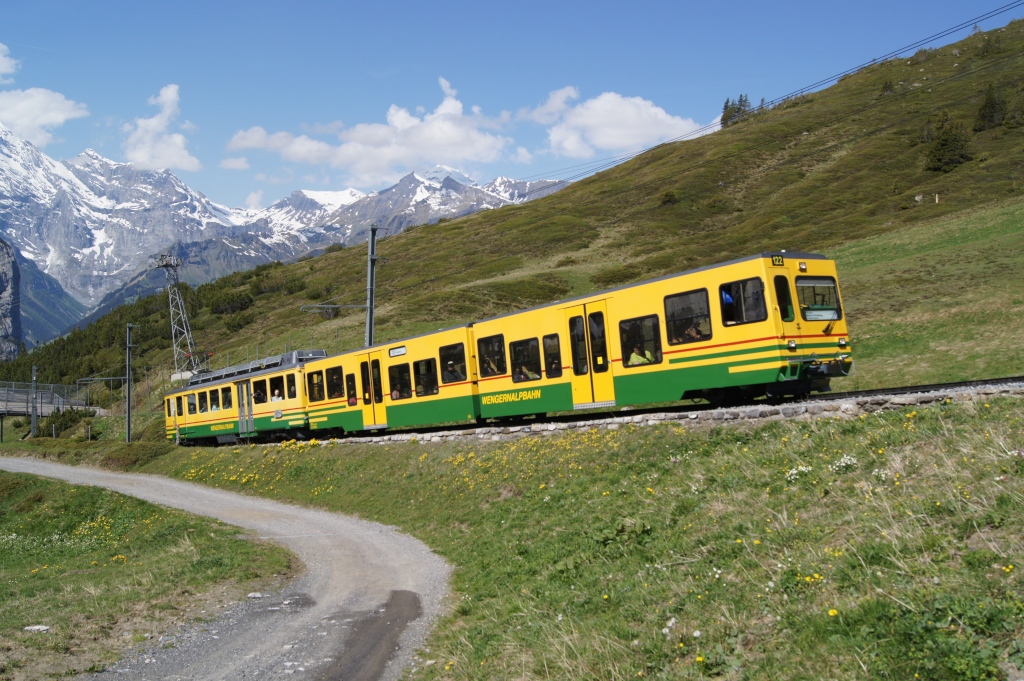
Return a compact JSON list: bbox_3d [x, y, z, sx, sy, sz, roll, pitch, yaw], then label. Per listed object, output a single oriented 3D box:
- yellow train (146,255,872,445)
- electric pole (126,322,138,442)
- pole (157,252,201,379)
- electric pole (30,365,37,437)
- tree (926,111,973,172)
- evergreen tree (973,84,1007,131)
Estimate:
[{"bbox_3d":[-4.894,1.696,32.163,2.336,3.133,35.382,-1,-6,-38],"label":"yellow train"},{"bbox_3d":[-23.795,2.807,58.500,0.400,7.600,0.400,-1,6,-38],"label":"electric pole"},{"bbox_3d":[-32.002,-2.303,90.000,2.900,11.900,2.900,-4,5,17],"label":"pole"},{"bbox_3d":[-40.304,5.054,79.000,0.420,6.200,0.420,-1,6,-38],"label":"electric pole"},{"bbox_3d":[55.912,-25.333,120.000,5.700,7.700,5.700,2,5,0],"label":"tree"},{"bbox_3d":[71.276,-34.780,140.000,5.000,6.900,5.000,2,5,0],"label":"evergreen tree"}]

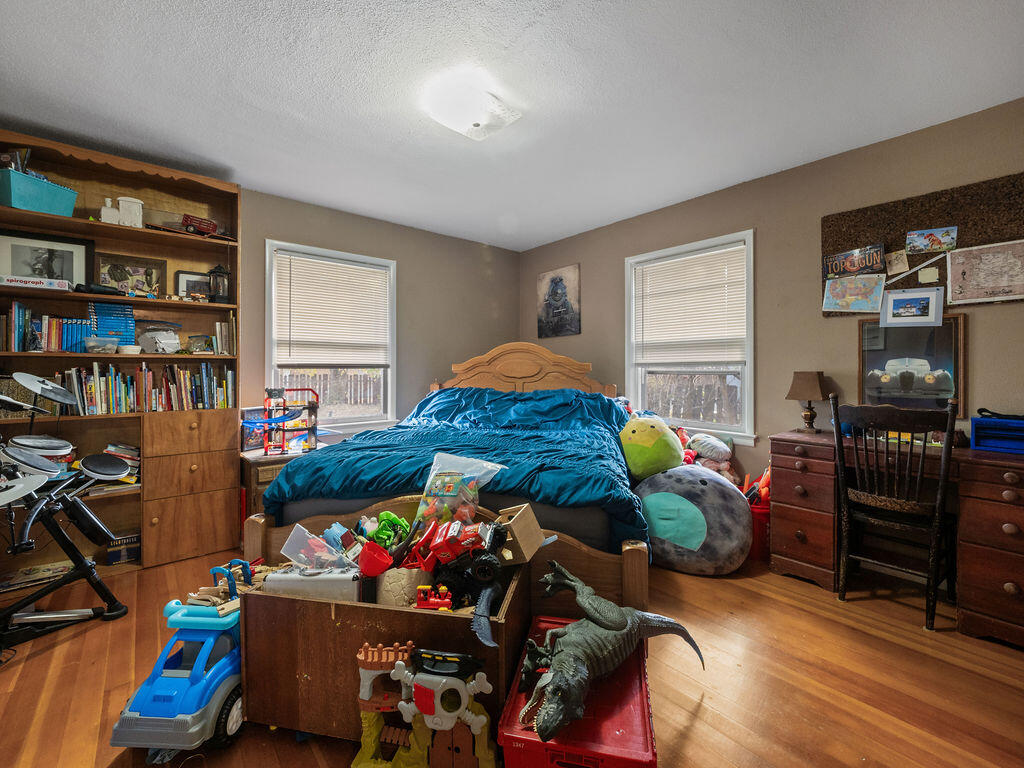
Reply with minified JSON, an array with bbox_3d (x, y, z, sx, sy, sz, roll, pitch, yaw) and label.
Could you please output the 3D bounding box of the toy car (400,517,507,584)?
[{"bbox_3d":[-0.180,0.526,1.300,0.305,0.165,0.180,-15,11,10],"label":"toy car"}]

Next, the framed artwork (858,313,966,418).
[{"bbox_3d":[2.203,-0.099,2.312,0.025,0.548,0.423,-1,1,-44],"label":"framed artwork"}]

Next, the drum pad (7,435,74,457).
[{"bbox_3d":[-2.095,0.278,1.844,0.190,0.045,0.190,21,-4,-38],"label":"drum pad"}]

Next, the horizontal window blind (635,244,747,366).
[{"bbox_3d":[1.309,-0.566,3.175,0.040,0.880,0.880,-2,3,-40],"label":"horizontal window blind"}]

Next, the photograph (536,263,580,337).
[{"bbox_3d":[0.463,-0.798,4.090,0.030,0.655,0.570,-2,3,-40],"label":"photograph"}]

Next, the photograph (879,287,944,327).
[{"bbox_3d":[2.208,-0.418,2.287,0.020,0.207,0.250,-1,5,-44],"label":"photograph"}]

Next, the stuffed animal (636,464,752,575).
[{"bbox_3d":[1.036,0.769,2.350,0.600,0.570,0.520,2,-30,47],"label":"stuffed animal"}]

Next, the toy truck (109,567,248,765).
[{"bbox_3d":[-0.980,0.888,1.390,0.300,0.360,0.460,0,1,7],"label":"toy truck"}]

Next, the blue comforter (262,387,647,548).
[{"bbox_3d":[-0.137,0.353,2.670,1.720,0.620,1.900,0,1,11],"label":"blue comforter"}]

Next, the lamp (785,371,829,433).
[{"bbox_3d":[1.812,0.110,2.530,0.190,0.375,0.200,-1,1,-44],"label":"lamp"}]

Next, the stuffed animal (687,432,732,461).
[{"bbox_3d":[1.397,0.446,2.930,0.250,0.200,0.290,-1,1,-37],"label":"stuffed animal"}]

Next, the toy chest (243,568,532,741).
[{"bbox_3d":[-0.372,0.837,1.453,0.810,0.419,0.542,0,2,10],"label":"toy chest"}]

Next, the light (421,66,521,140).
[{"bbox_3d":[-0.195,-1.305,1.985,0.340,0.100,0.330,-2,3,-40],"label":"light"}]

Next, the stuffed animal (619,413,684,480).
[{"bbox_3d":[0.859,0.385,2.550,0.390,0.400,0.300,-19,-14,23],"label":"stuffed animal"}]

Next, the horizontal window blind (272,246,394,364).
[{"bbox_3d":[-1.398,-0.565,3.333,0.880,0.880,0.040,-2,3,-40],"label":"horizontal window blind"}]

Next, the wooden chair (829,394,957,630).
[{"bbox_3d":[1.860,0.558,2.035,0.480,1.000,0.420,-1,1,-41],"label":"wooden chair"}]

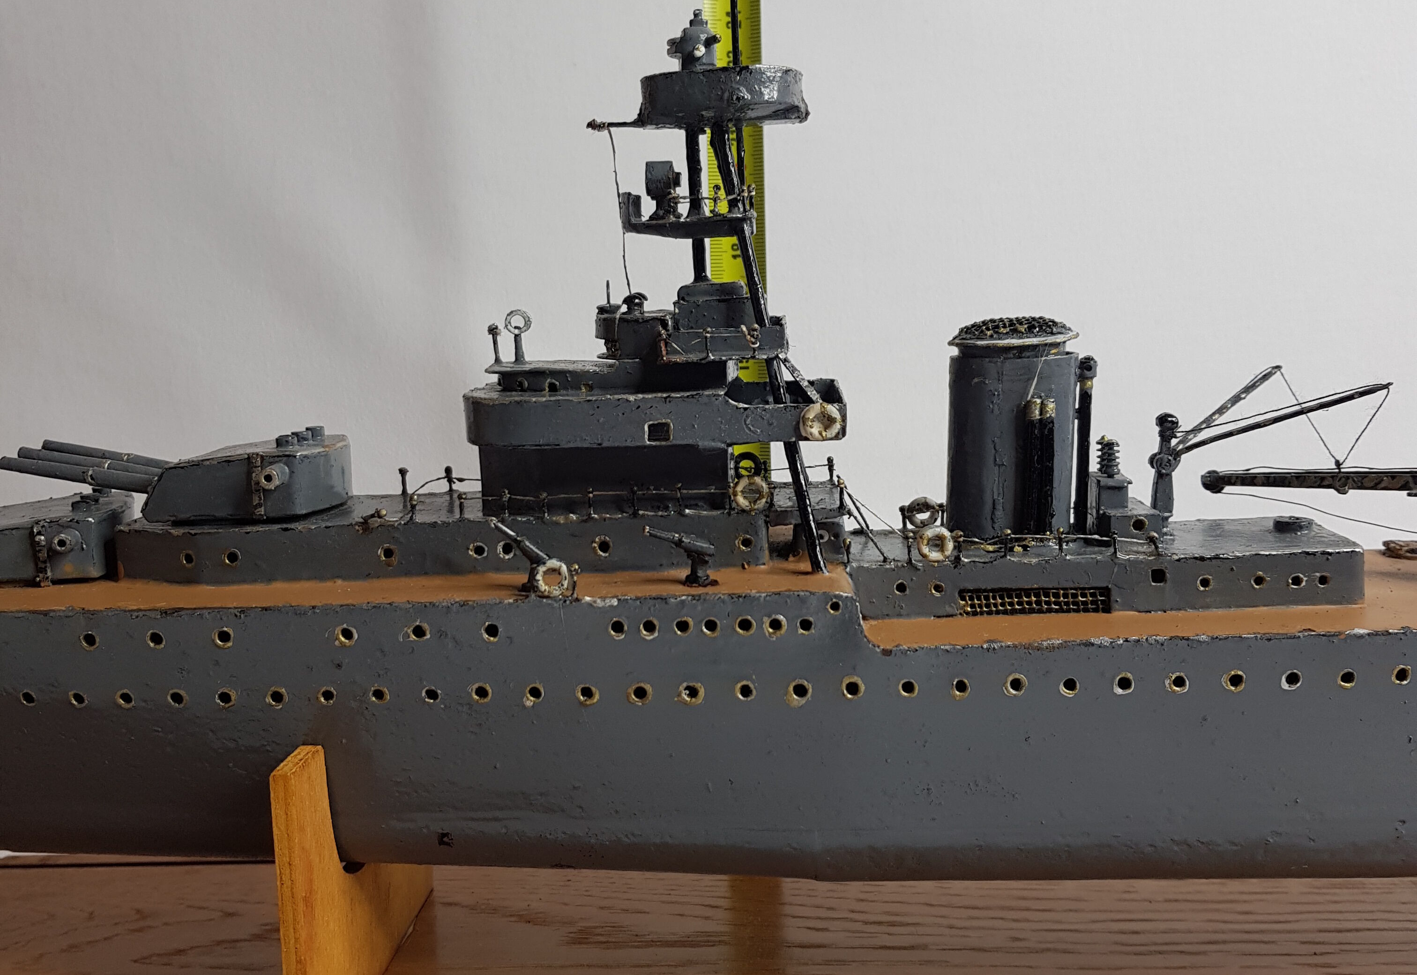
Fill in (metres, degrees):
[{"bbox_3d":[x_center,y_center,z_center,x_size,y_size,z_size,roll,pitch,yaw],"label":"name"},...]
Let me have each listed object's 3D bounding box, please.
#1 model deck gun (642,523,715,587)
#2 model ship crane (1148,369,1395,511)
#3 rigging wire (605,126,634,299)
[{"bbox_3d":[-0.005,0.013,0.265,0.013,0.012,0.005,-2,8,-4],"label":"model deck gun"},{"bbox_3d":[0.106,-0.008,0.284,0.036,0.028,0.056,-1,8,2],"label":"model ship crane"},{"bbox_3d":[-0.018,-0.055,0.282,0.002,0.033,0.002,-7,7,3],"label":"rigging wire"}]

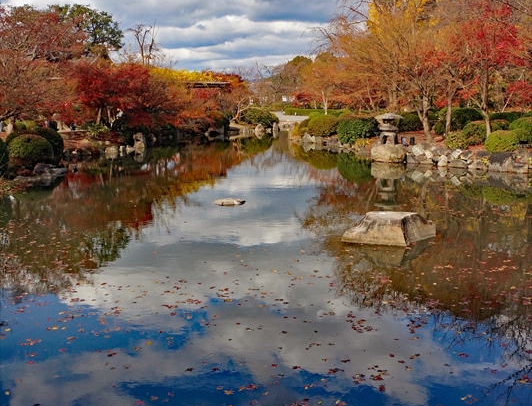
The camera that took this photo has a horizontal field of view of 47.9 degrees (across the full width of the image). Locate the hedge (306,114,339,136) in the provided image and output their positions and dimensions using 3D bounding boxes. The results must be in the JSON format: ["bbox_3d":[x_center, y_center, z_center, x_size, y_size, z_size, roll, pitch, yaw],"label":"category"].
[{"bbox_3d":[3.199,-4.322,33.649,1.773,1.309,1.773,1,10,5],"label":"hedge"}]

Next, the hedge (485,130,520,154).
[{"bbox_3d":[8.011,-2.073,20.337,1.164,0.764,1.164,4,10,21],"label":"hedge"}]

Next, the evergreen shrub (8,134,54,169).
[{"bbox_3d":[-7.432,-1.616,19.000,1.470,1.150,1.400,-4,10,-21],"label":"evergreen shrub"}]

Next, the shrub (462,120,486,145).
[{"bbox_3d":[7.863,-2.635,22.500,1.050,1.000,1.050,3,10,19],"label":"shrub"}]

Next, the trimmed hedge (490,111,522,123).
[{"bbox_3d":[11.717,-4.023,29.237,1.641,0.890,1.641,4,10,21],"label":"trimmed hedge"}]

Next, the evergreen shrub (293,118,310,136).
[{"bbox_3d":[2.116,-4.391,34.752,1.101,1.087,1.101,1,10,3],"label":"evergreen shrub"}]

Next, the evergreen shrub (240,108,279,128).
[{"bbox_3d":[-0.446,-6.345,44.564,2.899,1.560,2.500,0,10,-1],"label":"evergreen shrub"}]

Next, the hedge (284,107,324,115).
[{"bbox_3d":[4.381,-9.575,63.288,5.358,0.814,1.100,4,10,25],"label":"hedge"}]

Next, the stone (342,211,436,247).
[{"bbox_3d":[1.950,0.384,9.380,1.420,0.370,1.050,2,9,14],"label":"stone"}]

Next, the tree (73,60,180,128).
[{"bbox_3d":[-7.214,-5.611,31.000,5.500,3.600,4.600,-2,9,-13],"label":"tree"}]

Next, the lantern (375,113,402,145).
[{"bbox_3d":[4.521,-2.680,21.858,1.059,1.183,1.059,2,10,11],"label":"lantern"}]

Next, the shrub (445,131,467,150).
[{"bbox_3d":[6.832,-2.226,21.528,0.786,0.670,0.786,3,10,17],"label":"shrub"}]

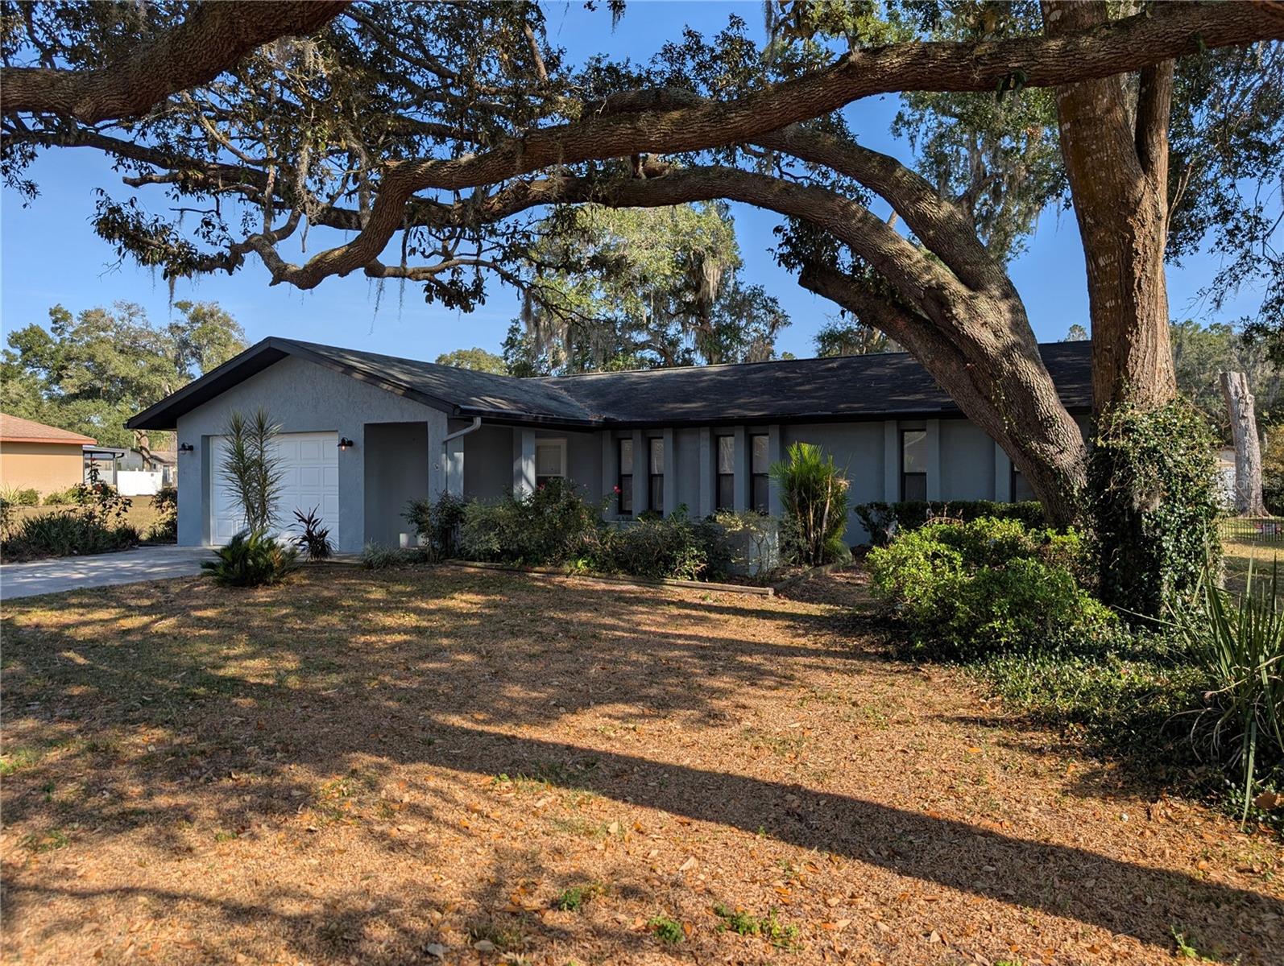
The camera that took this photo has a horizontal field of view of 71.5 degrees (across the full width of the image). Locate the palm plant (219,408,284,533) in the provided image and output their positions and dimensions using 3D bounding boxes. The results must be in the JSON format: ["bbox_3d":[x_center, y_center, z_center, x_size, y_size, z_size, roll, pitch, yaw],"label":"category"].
[{"bbox_3d":[-5.717,0.148,13.091,0.880,2.400,0.880,0,0,22],"label":"palm plant"}]

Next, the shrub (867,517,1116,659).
[{"bbox_3d":[3.255,0.865,8.400,2.150,1.000,1.800,0,0,3],"label":"shrub"}]

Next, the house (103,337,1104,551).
[{"bbox_3d":[0.570,-0.788,19.993,18.680,4.110,13.120,0,0,28],"label":"house"}]

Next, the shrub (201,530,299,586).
[{"bbox_3d":[-5.509,0.999,12.497,1.250,0.700,1.200,0,0,22],"label":"shrub"}]

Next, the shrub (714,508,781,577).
[{"bbox_3d":[1.485,0.844,12.647,0.900,0.900,0.750,0,0,19],"label":"shrub"}]

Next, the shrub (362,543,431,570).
[{"bbox_3d":[-3.951,1.123,14.413,1.100,0.380,0.750,0,0,19],"label":"shrub"}]

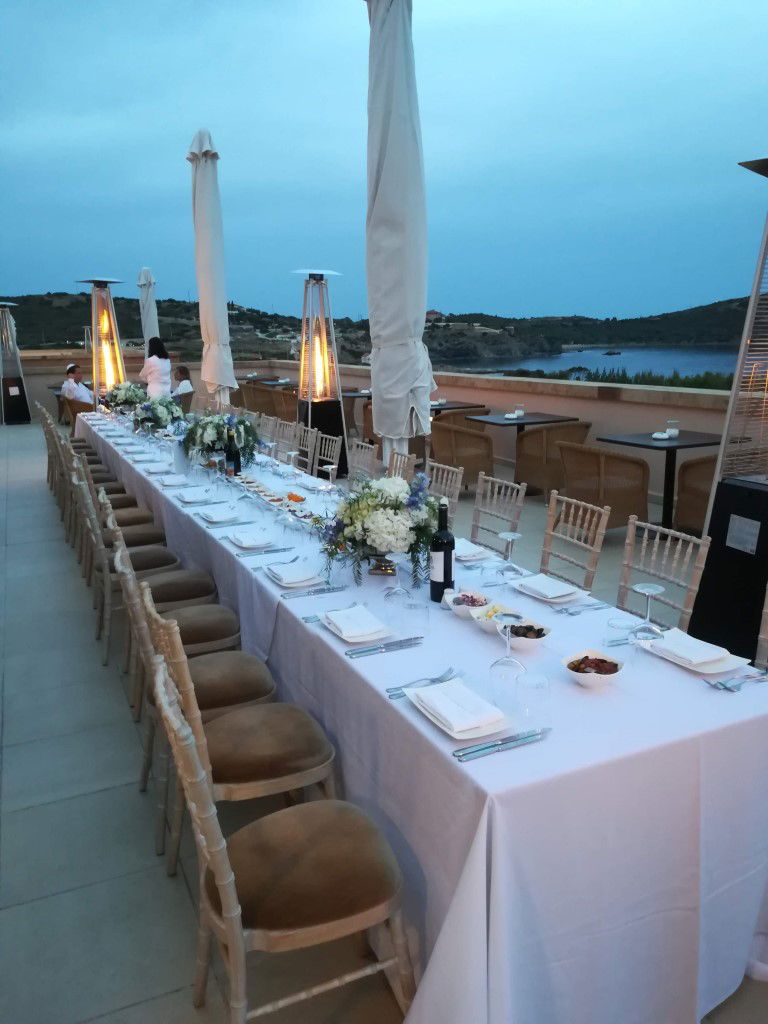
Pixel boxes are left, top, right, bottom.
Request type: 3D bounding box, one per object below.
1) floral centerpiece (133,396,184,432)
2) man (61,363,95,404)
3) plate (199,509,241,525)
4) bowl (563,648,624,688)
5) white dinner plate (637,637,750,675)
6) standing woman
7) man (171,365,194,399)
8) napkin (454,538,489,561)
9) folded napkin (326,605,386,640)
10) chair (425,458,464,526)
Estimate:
[{"bbox_3d":[-2.002,-0.868,6.859,0.420,0.315,0.400,-6,14,-26],"label":"floral centerpiece"},{"bbox_3d":[-4.432,-1.573,11.549,0.720,1.270,0.550,-6,14,-25],"label":"man"},{"bbox_3d":[-0.750,0.024,3.524,0.150,0.023,0.240,-5,14,-26],"label":"plate"},{"bbox_3d":[0.503,0.382,1.837,0.125,0.062,0.125,-5,14,-26],"label":"bowl"},{"bbox_3d":[0.766,0.350,1.920,0.168,0.028,0.225,-6,14,-25],"label":"white dinner plate"},{"bbox_3d":[-3.328,-1.747,11.300,0.500,1.630,0.360,-4,13,-18],"label":"standing woman"},{"bbox_3d":[-3.177,-1.581,11.500,0.720,1.200,0.500,-2,13,-12],"label":"man"},{"bbox_3d":[0.301,0.145,2.978,0.145,0.018,0.195,-5,14,-26],"label":"napkin"},{"bbox_3d":[-0.089,0.308,2.154,0.122,0.022,0.185,-6,14,-26],"label":"folded napkin"},{"bbox_3d":[0.118,0.203,4.075,0.440,0.910,0.400,-6,14,-25],"label":"chair"}]

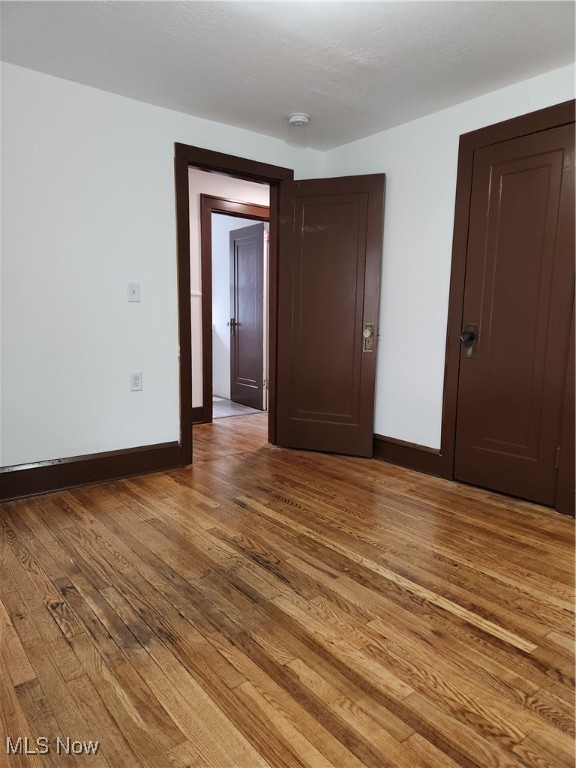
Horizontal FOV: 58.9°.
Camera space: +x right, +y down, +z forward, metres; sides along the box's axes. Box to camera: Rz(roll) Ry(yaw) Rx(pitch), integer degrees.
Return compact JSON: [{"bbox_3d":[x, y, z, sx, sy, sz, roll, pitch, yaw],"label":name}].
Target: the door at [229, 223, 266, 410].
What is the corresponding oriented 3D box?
[{"bbox_3d":[-0.448,-0.732,5.745,0.042,1.980,0.770,-4,9,-33],"label":"door"}]

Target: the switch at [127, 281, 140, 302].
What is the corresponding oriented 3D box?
[{"bbox_3d":[-0.972,-0.573,3.212,0.074,0.116,0.014,-6,10,-38],"label":"switch"}]

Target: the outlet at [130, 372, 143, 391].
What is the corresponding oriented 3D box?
[{"bbox_3d":[-0.981,-0.014,3.289,0.074,0.116,0.012,-6,10,-38],"label":"outlet"}]

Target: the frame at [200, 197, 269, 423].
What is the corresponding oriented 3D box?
[{"bbox_3d":[-0.448,-0.708,5.093,0.975,2.120,0.100,-6,10,-38],"label":"frame"}]

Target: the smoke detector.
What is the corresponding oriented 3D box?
[{"bbox_3d":[0.077,-1.707,3.314,0.142,0.044,0.142,1,8,0],"label":"smoke detector"}]

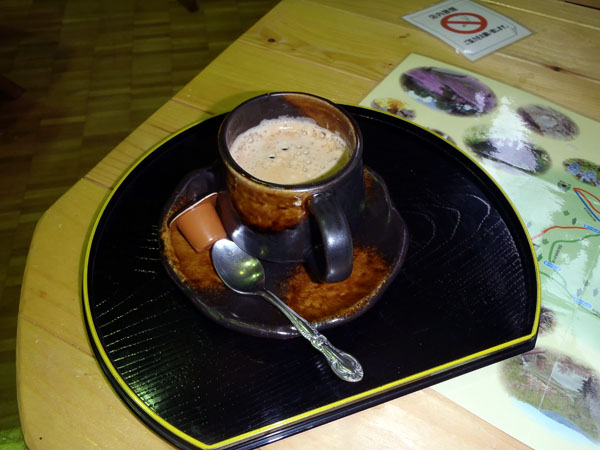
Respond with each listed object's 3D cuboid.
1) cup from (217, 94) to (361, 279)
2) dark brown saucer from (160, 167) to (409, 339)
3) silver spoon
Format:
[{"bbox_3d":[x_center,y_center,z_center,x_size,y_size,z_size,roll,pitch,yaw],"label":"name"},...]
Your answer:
[{"bbox_3d":[-0.001,-0.019,0.292,0.091,0.068,0.114,-18,54,-17],"label":"cup"},{"bbox_3d":[-0.010,0.007,0.317,0.153,0.023,0.153,2,51,-2],"label":"dark brown saucer"},{"bbox_3d":[-0.010,0.044,0.269,0.025,0.016,0.120,-35,58,-27],"label":"silver spoon"}]

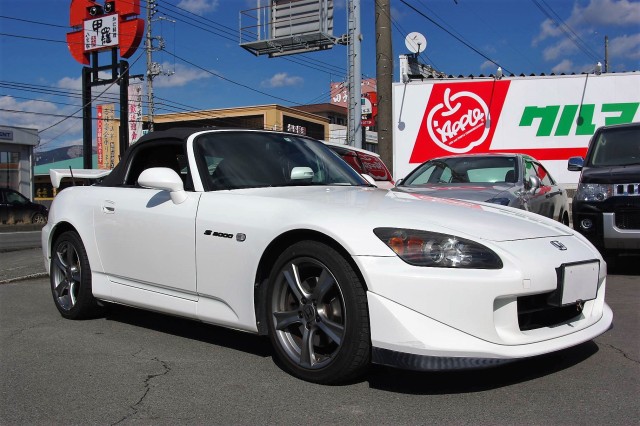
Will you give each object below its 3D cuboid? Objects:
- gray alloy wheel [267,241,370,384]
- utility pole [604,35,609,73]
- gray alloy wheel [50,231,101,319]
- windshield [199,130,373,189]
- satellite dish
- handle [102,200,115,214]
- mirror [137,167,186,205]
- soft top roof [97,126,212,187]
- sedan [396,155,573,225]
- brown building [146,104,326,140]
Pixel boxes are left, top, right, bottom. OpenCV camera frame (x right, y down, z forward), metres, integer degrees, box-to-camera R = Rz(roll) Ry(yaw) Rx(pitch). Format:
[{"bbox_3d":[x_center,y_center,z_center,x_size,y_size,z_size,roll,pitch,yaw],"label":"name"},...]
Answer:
[{"bbox_3d":[0.011,0.412,2.729,0.220,0.630,0.630,-1,0,-44],"label":"gray alloy wheel"},{"bbox_3d":[17.918,-5.460,39.998,0.300,12.000,0.300,-1,0,0],"label":"utility pole"},{"bbox_3d":[-1.652,0.427,4.459,0.240,0.630,0.630,-1,0,-44],"label":"gray alloy wheel"},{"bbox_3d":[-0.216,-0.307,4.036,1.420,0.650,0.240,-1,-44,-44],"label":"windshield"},{"bbox_3d":[2.035,-3.604,13.600,0.460,0.470,0.200,0,-14,-10],"label":"satellite dish"},{"bbox_3d":[-1.318,-0.034,4.001,0.045,0.075,0.150,-1,0,-44],"label":"handle"},{"bbox_3d":[-0.842,-0.145,3.441,0.230,0.180,0.180,-1,0,-44],"label":"mirror"},{"bbox_3d":[-0.788,-0.362,4.638,1.360,0.420,1.150,-1,0,-44],"label":"soft top roof"},{"bbox_3d":[2.259,-0.102,9.050,1.870,1.400,4.850,-1,0,32],"label":"sedan"},{"bbox_3d":[-6.773,-2.833,45.168,13.300,7.200,6.900,-1,0,29],"label":"brown building"}]

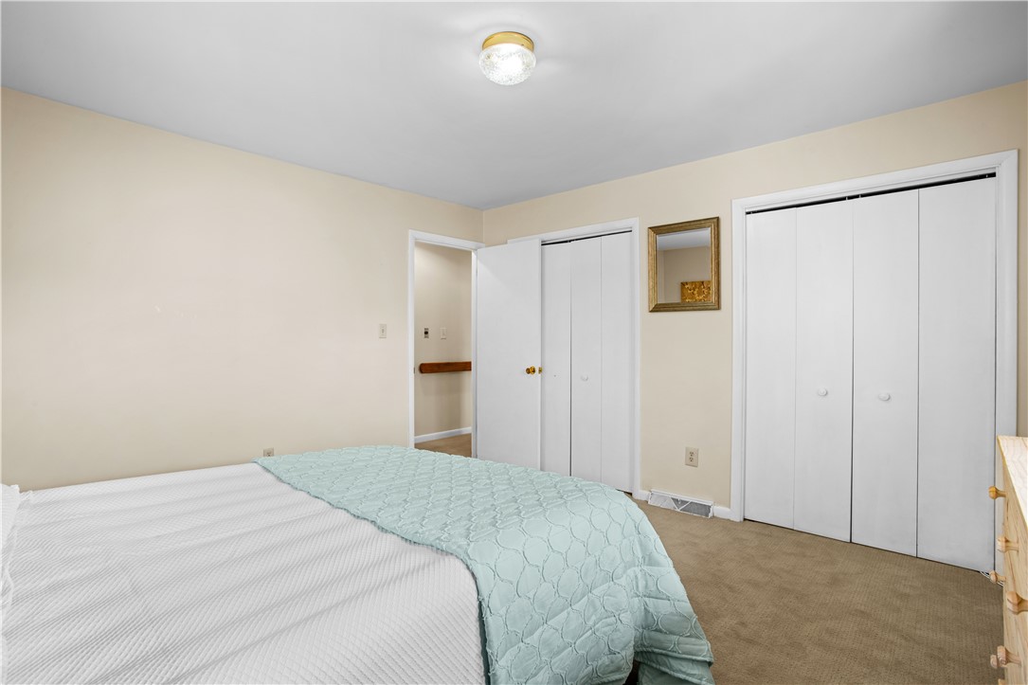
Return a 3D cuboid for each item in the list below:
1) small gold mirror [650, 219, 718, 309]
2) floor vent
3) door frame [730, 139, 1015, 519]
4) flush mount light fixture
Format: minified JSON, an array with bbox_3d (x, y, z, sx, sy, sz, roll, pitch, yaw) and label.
[{"bbox_3d":[1.187,-0.530,3.407,0.507,0.619,0.040,0,1,41],"label":"small gold mirror"},{"bbox_3d":[1.170,1.138,3.433,0.450,0.098,0.068,0,1,41],"label":"floor vent"},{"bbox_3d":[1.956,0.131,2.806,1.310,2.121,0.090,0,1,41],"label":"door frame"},{"bbox_3d":[-0.027,-1.176,2.048,0.240,0.134,0.240,0,1,0],"label":"flush mount light fixture"}]

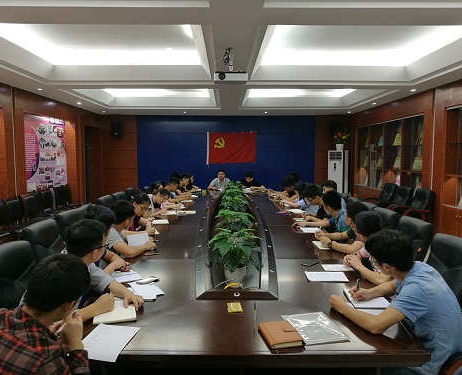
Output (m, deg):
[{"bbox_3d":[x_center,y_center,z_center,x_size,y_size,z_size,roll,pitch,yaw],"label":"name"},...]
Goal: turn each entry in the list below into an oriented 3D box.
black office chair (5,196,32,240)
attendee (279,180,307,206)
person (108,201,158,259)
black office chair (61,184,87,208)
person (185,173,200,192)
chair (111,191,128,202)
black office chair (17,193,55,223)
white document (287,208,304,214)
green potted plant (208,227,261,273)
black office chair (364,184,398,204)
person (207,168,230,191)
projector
[{"bbox_3d":[-3.327,0.626,6.349,0.580,0.910,0.570,0,4,0],"label":"black office chair"},{"bbox_3d":[1.172,0.482,6.459,0.720,1.180,0.520,0,4,0],"label":"attendee"},{"bbox_3d":[-0.995,0.703,3.487,0.720,1.180,0.550,-1,4,-12],"label":"person"},{"bbox_3d":[-3.437,0.467,8.493,0.580,0.910,0.570,0,4,0],"label":"black office chair"},{"bbox_3d":[-0.914,0.312,8.192,0.750,1.180,0.500,0,5,2],"label":"person"},{"bbox_3d":[-1.291,0.614,5.634,0.650,1.060,0.620,0,5,-1],"label":"chair"},{"bbox_3d":[-3.350,0.585,6.898,0.580,0.910,0.570,0,4,0],"label":"black office chair"},{"bbox_3d":[0.975,0.356,5.797,0.290,0.020,0.240,0,4,0],"label":"white document"},{"bbox_3d":[0.031,0.452,2.545,0.360,0.390,0.360,0,5,-1],"label":"green potted plant"},{"bbox_3d":[3.135,0.445,8.169,0.640,1.000,0.600,-1,4,-10],"label":"black office chair"},{"bbox_3d":[-0.282,0.225,8.894,0.560,1.240,0.800,0,5,-1],"label":"person"},{"bbox_3d":[-0.002,-1.220,4.341,0.370,0.125,0.290,0,4,0],"label":"projector"}]

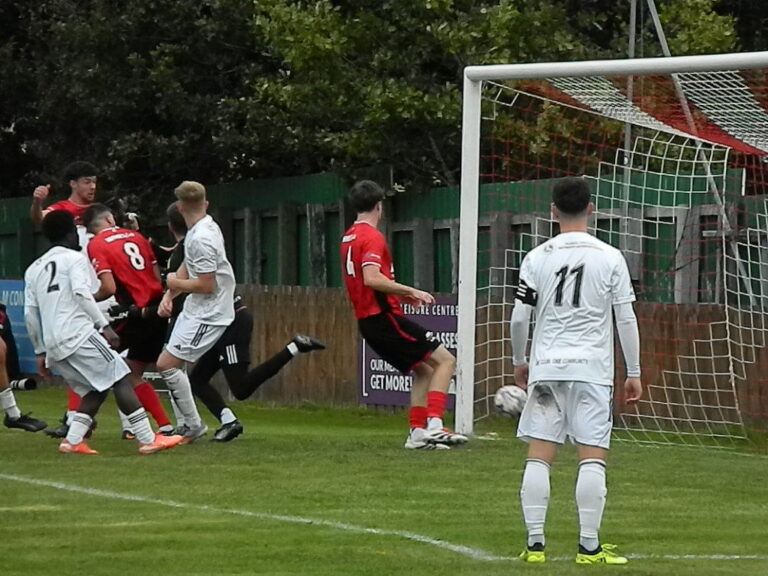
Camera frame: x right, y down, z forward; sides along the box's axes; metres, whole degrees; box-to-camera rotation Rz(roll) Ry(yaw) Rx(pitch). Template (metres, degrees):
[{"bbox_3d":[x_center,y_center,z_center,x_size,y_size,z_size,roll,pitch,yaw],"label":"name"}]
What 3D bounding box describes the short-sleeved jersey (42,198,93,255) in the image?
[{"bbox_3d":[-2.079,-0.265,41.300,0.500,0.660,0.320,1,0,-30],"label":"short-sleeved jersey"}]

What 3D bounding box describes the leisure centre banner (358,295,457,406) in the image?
[{"bbox_3d":[0.245,0.502,49.500,0.030,0.900,2.350,1,0,-23],"label":"leisure centre banner"}]

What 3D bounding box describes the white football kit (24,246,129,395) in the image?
[{"bbox_3d":[-1.903,0.202,38.300,0.520,0.920,0.450,1,0,38],"label":"white football kit"}]

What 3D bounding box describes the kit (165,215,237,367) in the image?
[{"bbox_3d":[-1.201,0.003,40.600,0.380,0.960,0.460,1,0,21],"label":"kit"}]

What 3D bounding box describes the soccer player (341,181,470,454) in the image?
[{"bbox_3d":[0.127,0.179,40.100,0.700,1.750,0.520,1,0,-23],"label":"soccer player"}]

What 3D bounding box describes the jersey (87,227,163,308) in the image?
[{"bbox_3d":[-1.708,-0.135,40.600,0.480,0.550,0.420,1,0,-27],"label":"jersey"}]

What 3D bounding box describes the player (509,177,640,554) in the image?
[{"bbox_3d":[0.896,0.382,28.700,0.600,1.790,0.400,1,0,3],"label":"player"}]

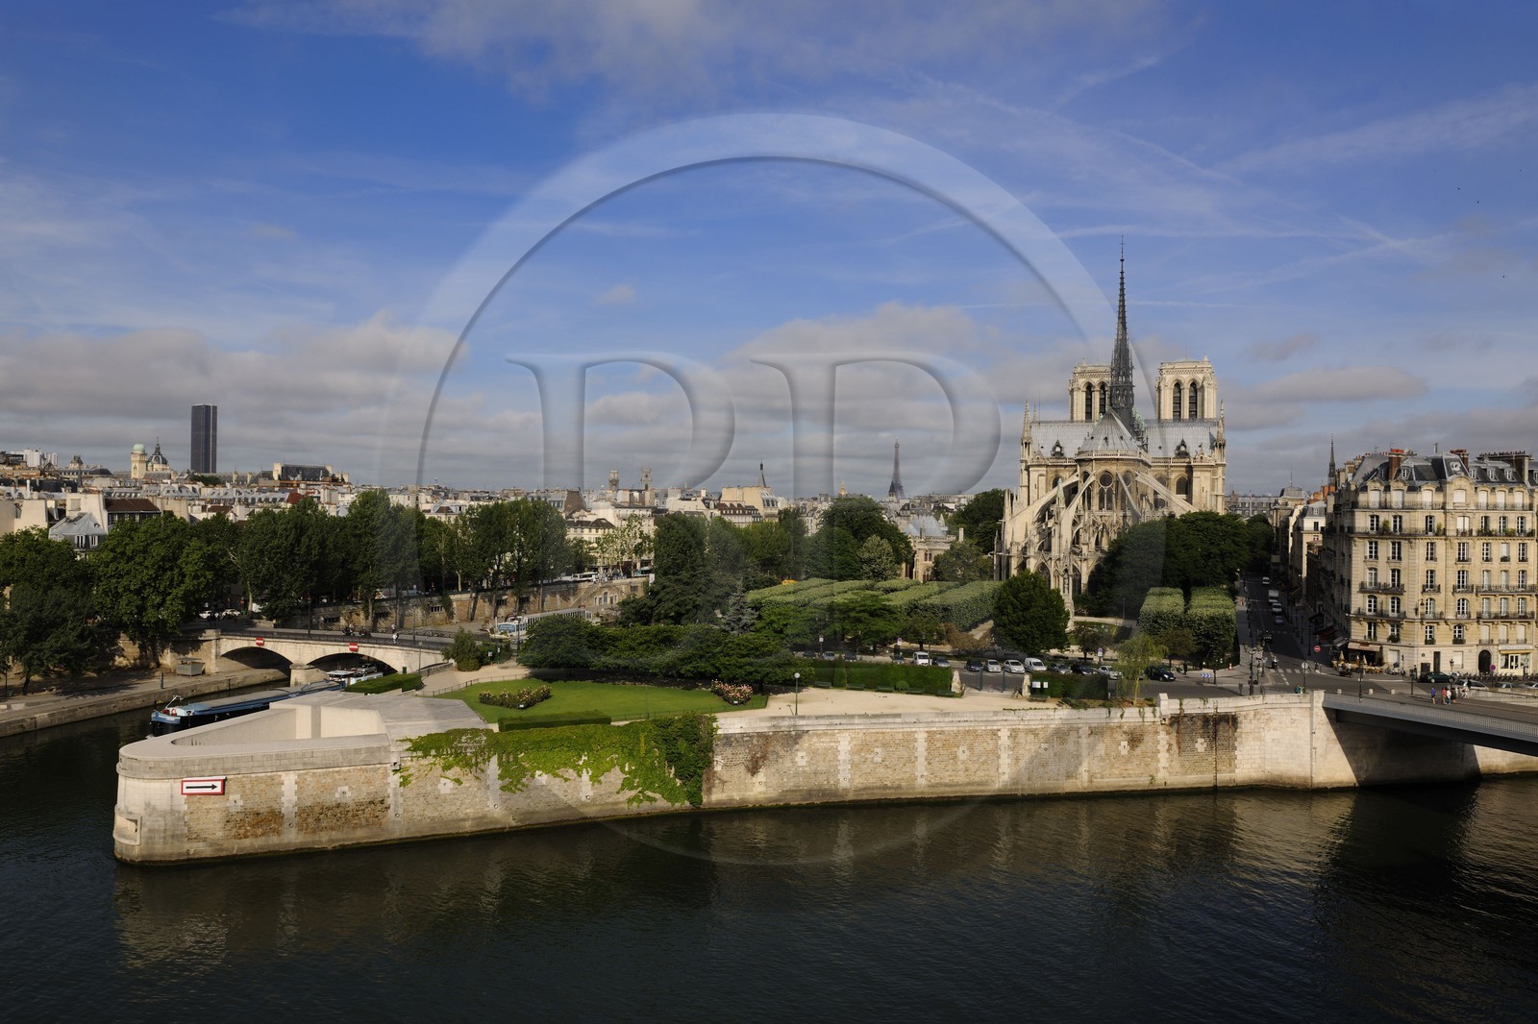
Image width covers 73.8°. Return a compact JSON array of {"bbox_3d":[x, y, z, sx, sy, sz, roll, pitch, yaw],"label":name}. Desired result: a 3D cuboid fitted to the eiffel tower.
[{"bbox_3d":[533.374,-148.018,4260.000,125.000,326.000,125.000,1,0,43],"label":"eiffel tower"}]

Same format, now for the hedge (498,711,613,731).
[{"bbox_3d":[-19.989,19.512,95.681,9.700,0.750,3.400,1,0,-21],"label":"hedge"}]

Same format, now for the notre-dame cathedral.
[{"bbox_3d":[99.758,-26.995,287.678,48.000,95.000,128.000,1,0,25],"label":"notre-dame cathedral"}]

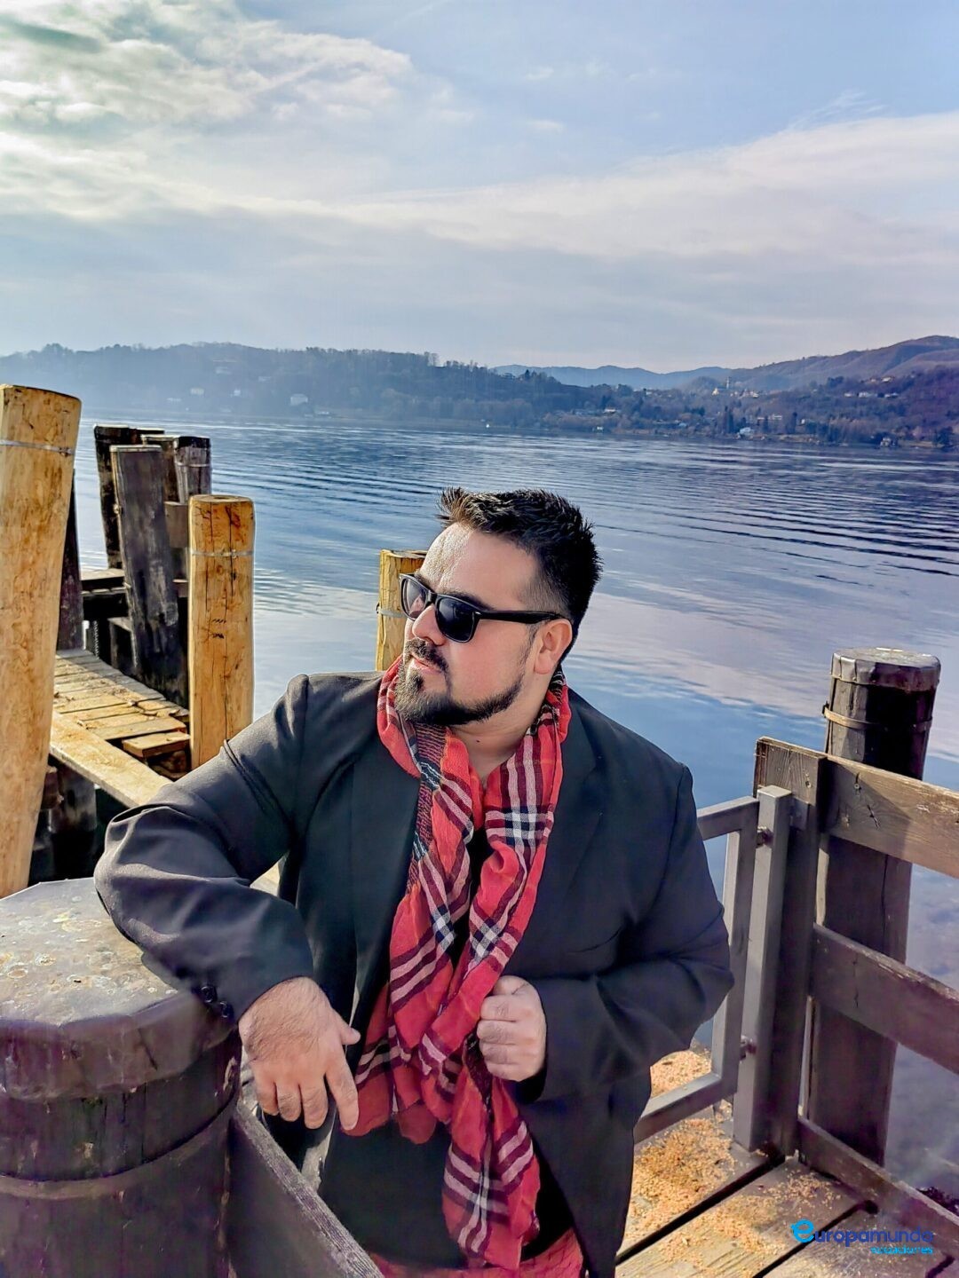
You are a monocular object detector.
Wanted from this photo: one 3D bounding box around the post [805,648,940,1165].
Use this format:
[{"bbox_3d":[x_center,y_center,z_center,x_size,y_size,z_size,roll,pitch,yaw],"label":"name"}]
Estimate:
[{"bbox_3d":[0.953,0.737,2.494,0.255,1.420,0.255,-8,14,-35],"label":"post"}]

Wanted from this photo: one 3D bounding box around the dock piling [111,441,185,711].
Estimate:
[{"bbox_3d":[-2.149,-0.370,6.496,0.290,1.722,0.190,-10,16,-35],"label":"dock piling"}]

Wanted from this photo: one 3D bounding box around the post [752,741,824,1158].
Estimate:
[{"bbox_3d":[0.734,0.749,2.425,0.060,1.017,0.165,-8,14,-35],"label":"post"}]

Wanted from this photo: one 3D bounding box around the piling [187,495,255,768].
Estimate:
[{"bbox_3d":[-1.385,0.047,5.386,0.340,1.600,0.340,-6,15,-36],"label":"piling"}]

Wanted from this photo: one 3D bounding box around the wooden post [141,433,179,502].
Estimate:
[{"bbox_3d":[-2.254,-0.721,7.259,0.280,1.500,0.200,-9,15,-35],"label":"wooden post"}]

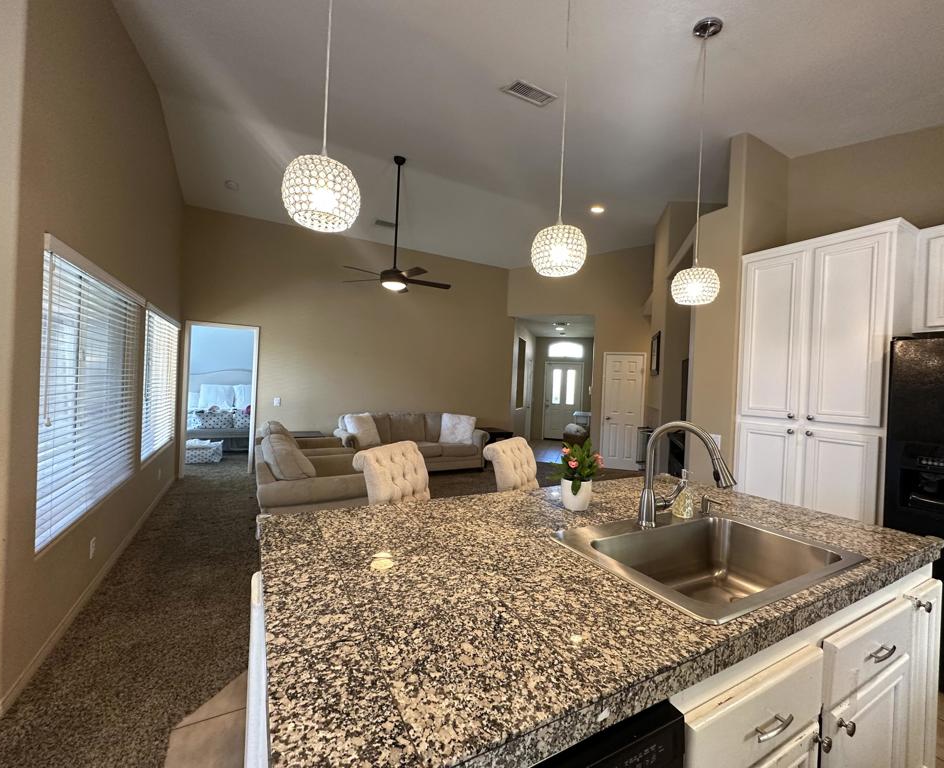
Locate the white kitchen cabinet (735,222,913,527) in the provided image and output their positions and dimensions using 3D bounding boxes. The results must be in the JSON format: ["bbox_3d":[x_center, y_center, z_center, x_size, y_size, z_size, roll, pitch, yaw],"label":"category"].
[{"bbox_3d":[2.435,0.292,2.861,0.620,2.450,0.850,2,0,-28],"label":"white kitchen cabinet"}]

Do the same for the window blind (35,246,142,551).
[{"bbox_3d":[-2.457,0.057,2.773,0.060,1.440,1.900,2,0,-28],"label":"window blind"}]

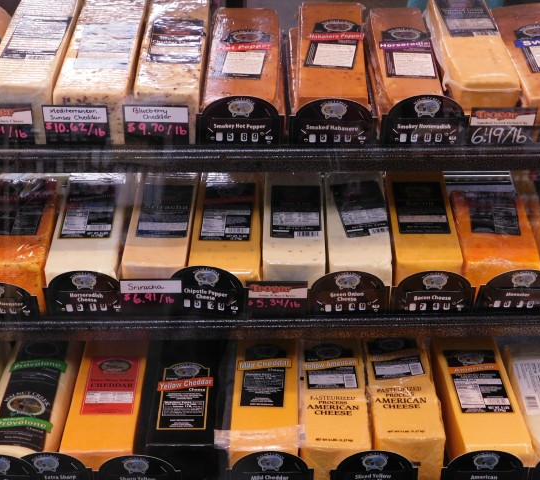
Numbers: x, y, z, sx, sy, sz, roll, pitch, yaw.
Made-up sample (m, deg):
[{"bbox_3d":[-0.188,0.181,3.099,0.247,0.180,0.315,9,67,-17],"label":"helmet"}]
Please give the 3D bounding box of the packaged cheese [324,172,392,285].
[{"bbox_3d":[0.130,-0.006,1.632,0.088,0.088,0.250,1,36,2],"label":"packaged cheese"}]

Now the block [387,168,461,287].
[{"bbox_3d":[0.235,-0.003,1.720,0.097,0.093,0.243,0,38,0],"label":"block"}]

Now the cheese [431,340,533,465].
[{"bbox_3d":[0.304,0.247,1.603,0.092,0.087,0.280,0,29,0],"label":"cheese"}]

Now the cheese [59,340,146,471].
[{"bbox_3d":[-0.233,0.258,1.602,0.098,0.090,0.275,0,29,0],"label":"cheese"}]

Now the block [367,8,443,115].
[{"bbox_3d":[0.201,-0.243,1.637,0.081,0.093,0.275,0,38,0],"label":"block"}]

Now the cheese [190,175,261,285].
[{"bbox_3d":[-0.064,0.003,1.712,0.099,0.092,0.250,0,38,0],"label":"cheese"}]

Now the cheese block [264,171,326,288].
[{"bbox_3d":[0.038,-0.003,1.720,0.092,0.093,0.243,0,38,0],"label":"cheese block"}]

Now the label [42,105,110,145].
[{"bbox_3d":[-0.258,-0.154,1.460,0.086,0.056,0.003,0,27,0],"label":"label"}]

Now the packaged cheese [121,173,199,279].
[{"bbox_3d":[-0.168,-0.003,1.720,0.094,0.093,0.247,0,38,0],"label":"packaged cheese"}]

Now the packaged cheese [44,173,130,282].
[{"bbox_3d":[-0.274,0.001,1.714,0.099,0.092,0.250,0,38,0],"label":"packaged cheese"}]

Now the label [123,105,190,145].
[{"bbox_3d":[-0.157,-0.159,1.510,0.089,0.061,0.003,0,30,0],"label":"label"}]

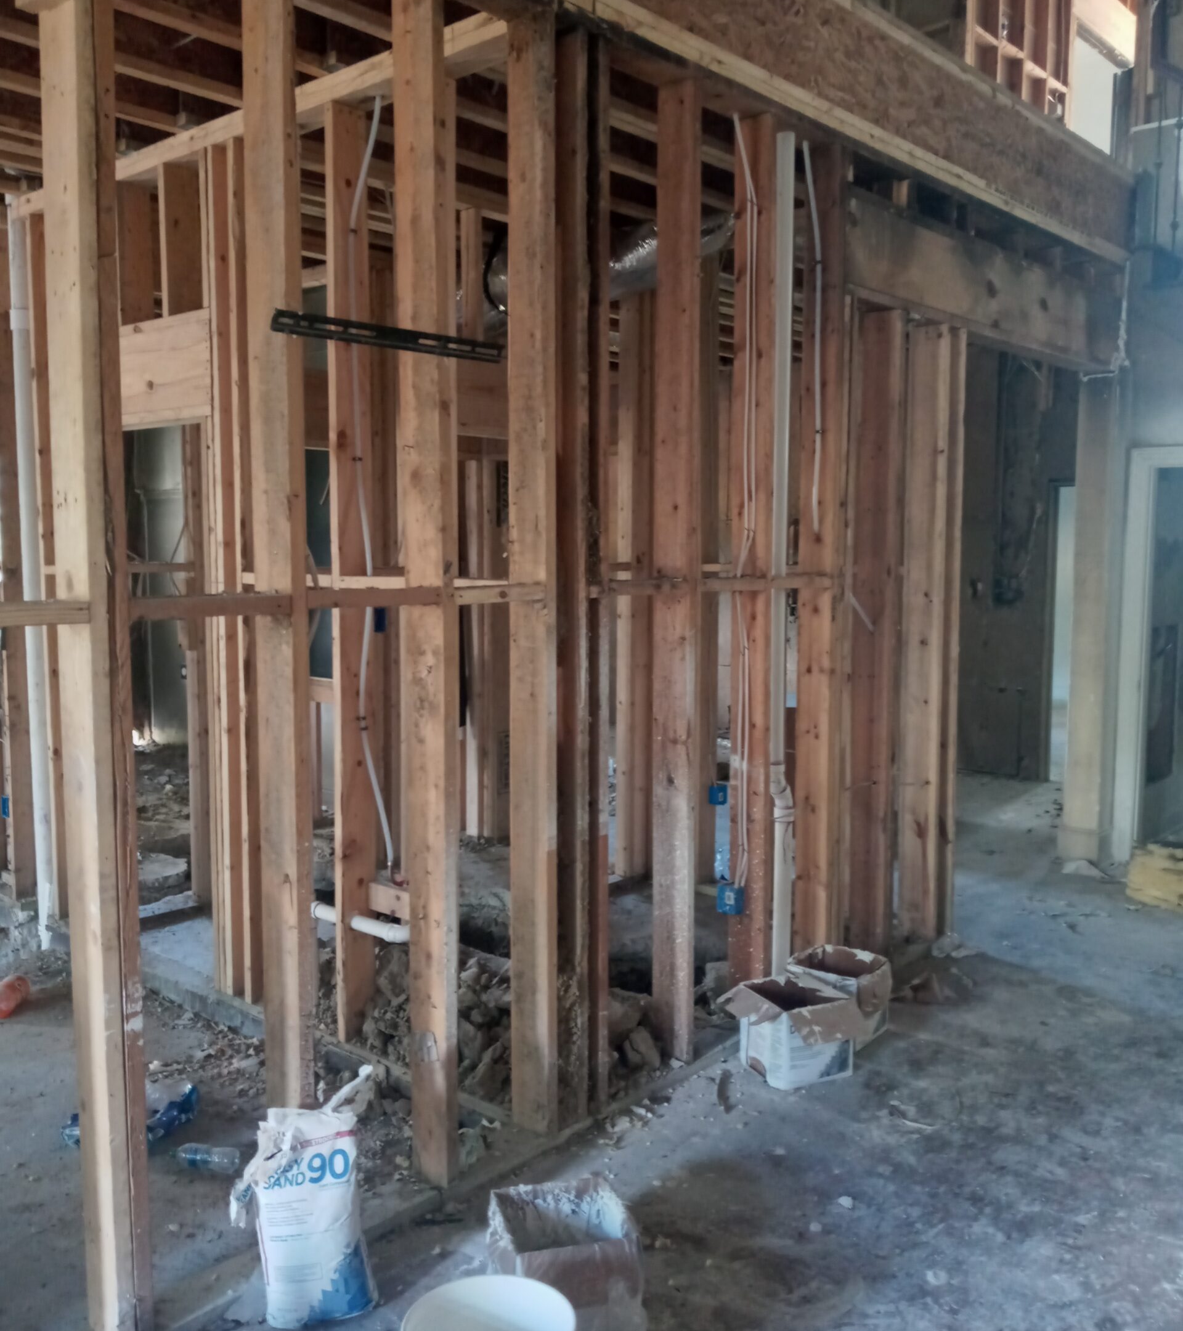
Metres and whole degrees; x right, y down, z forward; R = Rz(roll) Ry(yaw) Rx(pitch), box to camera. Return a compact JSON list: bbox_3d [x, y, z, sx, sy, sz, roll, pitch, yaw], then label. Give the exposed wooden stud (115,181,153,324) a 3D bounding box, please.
[{"bbox_3d":[-1.681,-1.516,4.724,0.038,0.509,0.140,5,7,40],"label":"exposed wooden stud"}]

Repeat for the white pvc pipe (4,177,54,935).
[{"bbox_3d":[-2.438,-0.375,5.552,0.065,3.220,0.065,5,7,41],"label":"white pvc pipe"}]

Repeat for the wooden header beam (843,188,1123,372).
[{"bbox_3d":[1.722,-1.574,5.504,0.140,0.356,2.743,5,7,40],"label":"wooden header beam"}]

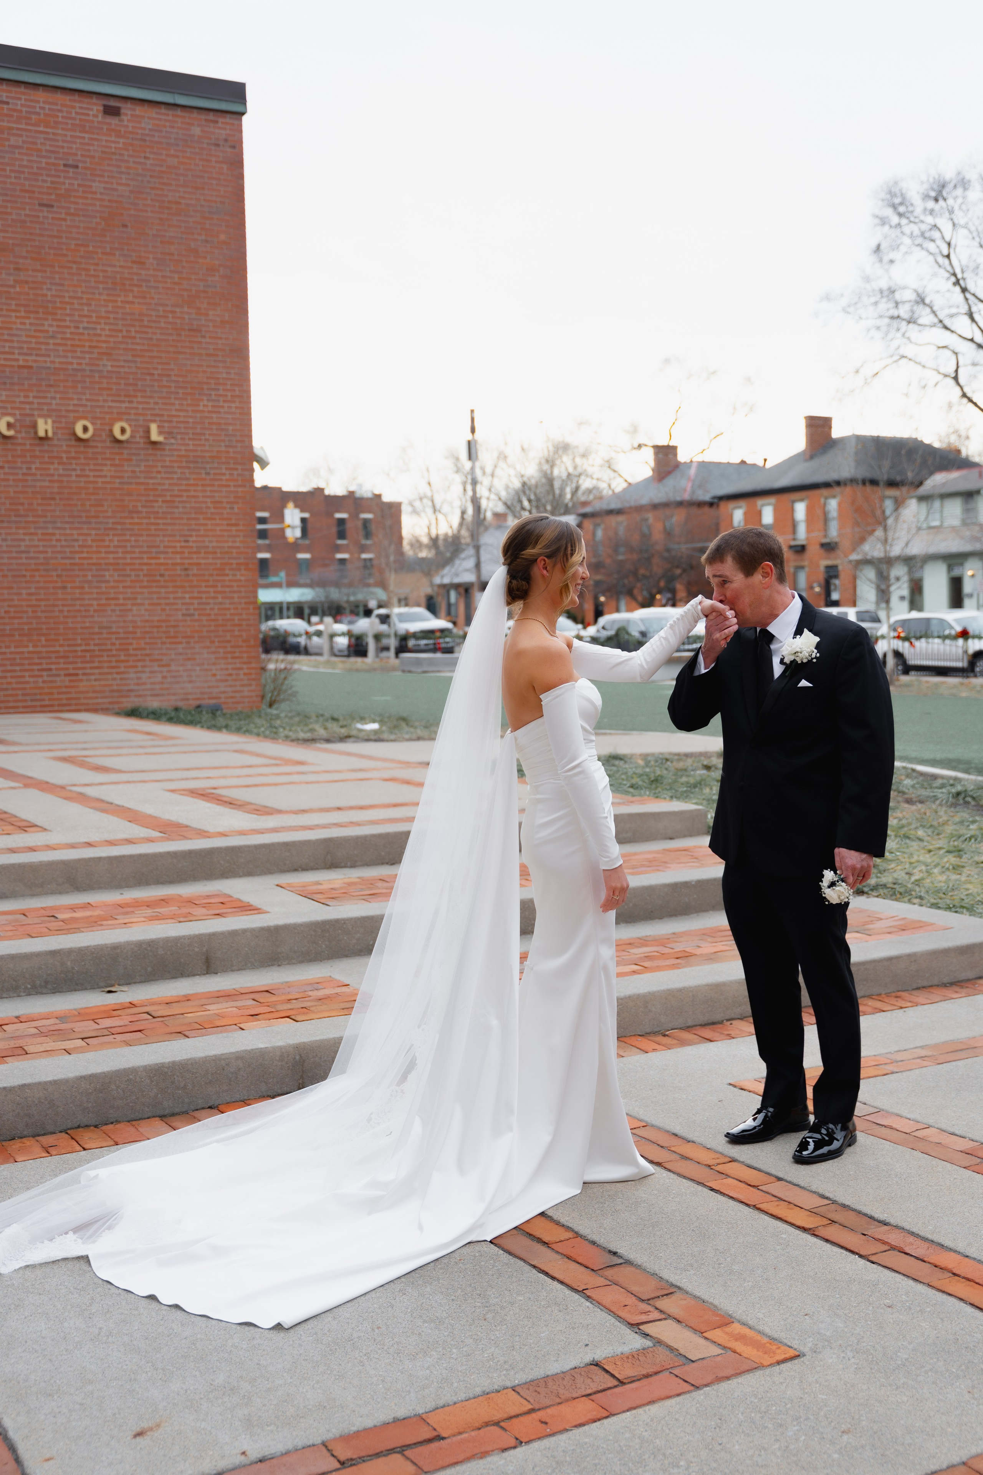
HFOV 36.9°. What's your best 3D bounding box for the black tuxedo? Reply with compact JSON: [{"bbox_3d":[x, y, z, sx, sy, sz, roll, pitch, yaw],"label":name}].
[{"bbox_3d":[0.831,0.365,4.236,0.420,1.530,0.580,-4,5,-32],"label":"black tuxedo"}]

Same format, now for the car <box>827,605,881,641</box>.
[{"bbox_3d":[11.762,-3.681,51.890,1.850,1.800,4.700,-4,5,-34],"label":"car"}]

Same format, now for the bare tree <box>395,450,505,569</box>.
[{"bbox_3d":[-2.499,-11.875,91.350,6.600,12.300,6.600,-1,4,0],"label":"bare tree"}]

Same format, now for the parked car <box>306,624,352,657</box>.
[{"bbox_3d":[-6.583,-4.215,62.852,1.800,1.470,4.500,-4,5,-28],"label":"parked car"}]

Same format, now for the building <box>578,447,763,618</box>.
[{"bbox_3d":[11.822,-9.663,73.298,13.000,10.200,8.400,-4,5,-34],"label":"building"}]

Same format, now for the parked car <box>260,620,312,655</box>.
[{"bbox_3d":[-9.119,-4.641,67.830,1.850,1.620,4.600,-4,5,-30],"label":"parked car"}]

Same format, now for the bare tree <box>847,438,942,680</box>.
[{"bbox_3d":[9.246,-4.126,33.797,2.200,5.600,2.200,-1,4,0],"label":"bare tree"}]

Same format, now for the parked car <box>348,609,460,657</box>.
[{"bbox_3d":[-3.436,-4.151,57.847,2.030,1.950,5.700,-4,5,-29],"label":"parked car"}]

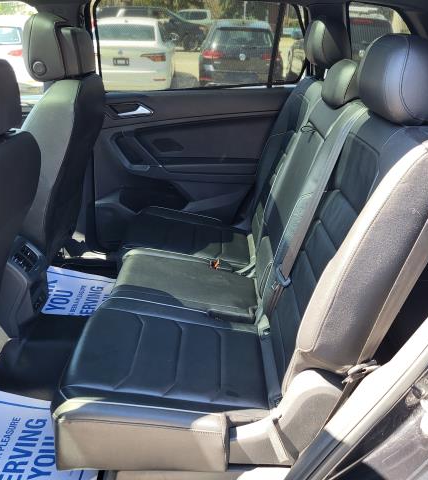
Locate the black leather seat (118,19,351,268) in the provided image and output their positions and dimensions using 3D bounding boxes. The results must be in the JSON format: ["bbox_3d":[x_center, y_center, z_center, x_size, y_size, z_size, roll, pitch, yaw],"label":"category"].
[{"bbox_3d":[0.056,-0.325,1.813,0.805,0.925,0.510,0,25,1],"label":"black leather seat"}]

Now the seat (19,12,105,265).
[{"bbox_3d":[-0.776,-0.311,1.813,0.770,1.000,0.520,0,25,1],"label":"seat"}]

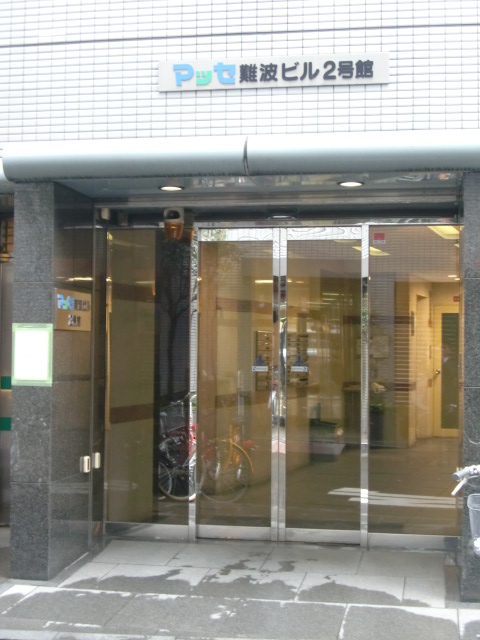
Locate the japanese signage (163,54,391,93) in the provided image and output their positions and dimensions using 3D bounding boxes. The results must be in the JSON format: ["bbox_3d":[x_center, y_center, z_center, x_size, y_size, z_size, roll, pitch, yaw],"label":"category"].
[{"bbox_3d":[0.206,-1.593,6.541,1.498,0.203,0.040,0,-1,11],"label":"japanese signage"}]

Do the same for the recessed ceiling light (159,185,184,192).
[{"bbox_3d":[-0.431,-0.827,6.410,0.164,0.030,0.164,1,-1,0],"label":"recessed ceiling light"}]

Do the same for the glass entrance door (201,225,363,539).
[{"bbox_3d":[0.261,0.427,6.975,1.230,2.214,0.100,0,-1,11],"label":"glass entrance door"}]

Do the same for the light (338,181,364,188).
[{"bbox_3d":[0.678,-0.823,6.187,0.155,0.030,0.155,0,-1,11],"label":"light"}]

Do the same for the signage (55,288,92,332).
[{"bbox_3d":[-1.066,-0.056,6.495,0.020,0.250,0.648,0,-1,11],"label":"signage"}]

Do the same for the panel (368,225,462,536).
[{"bbox_3d":[1.162,0.394,6.806,0.599,2.066,0.035,0,-1,11],"label":"panel"}]

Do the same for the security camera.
[{"bbox_3d":[-0.450,-0.657,6.924,0.133,0.218,0.130,0,-1,11],"label":"security camera"}]

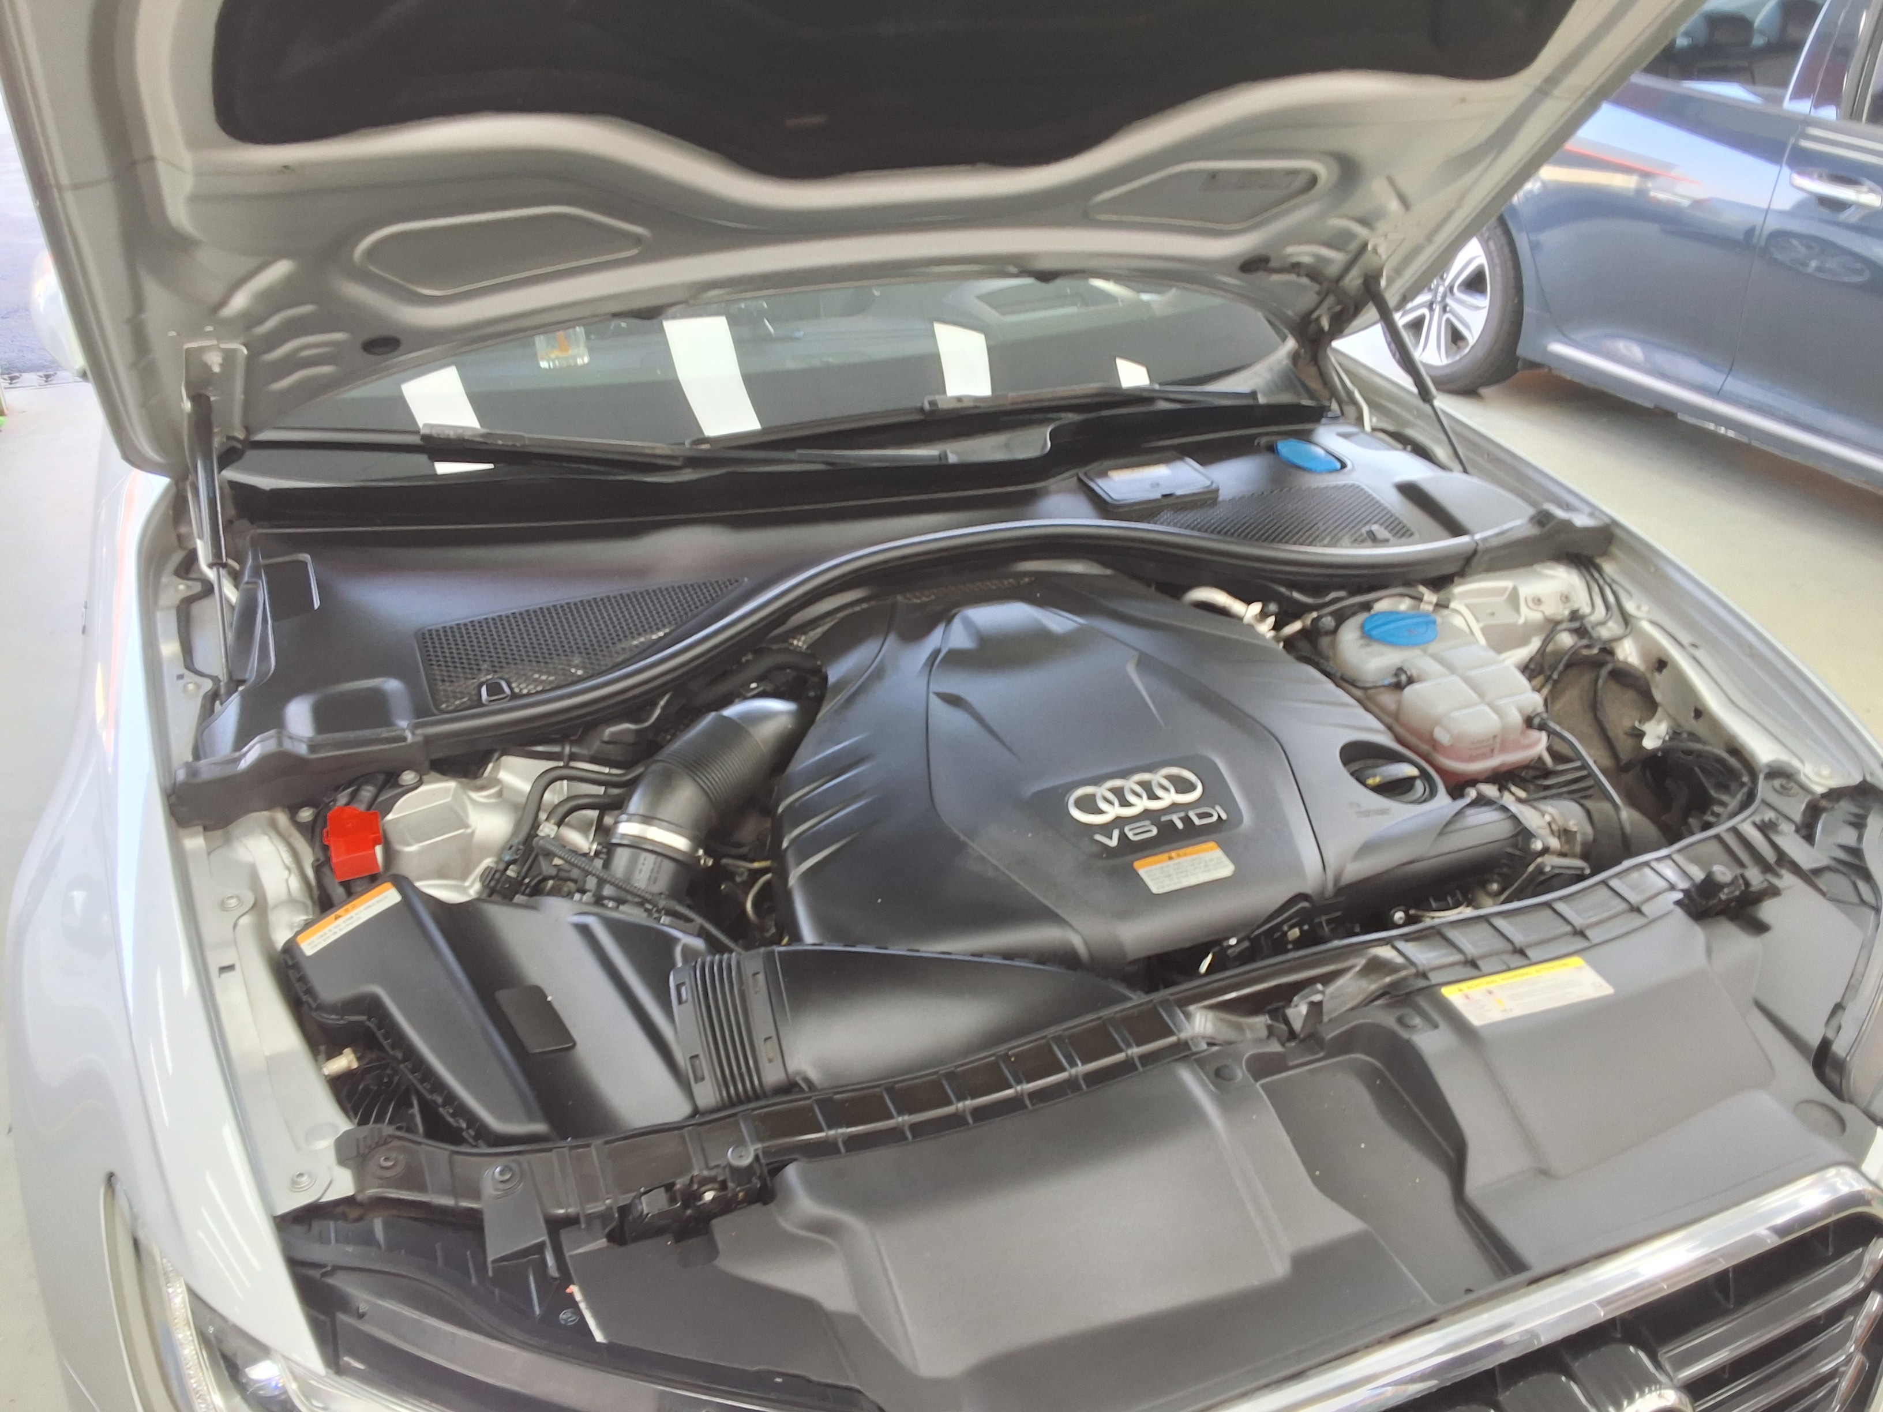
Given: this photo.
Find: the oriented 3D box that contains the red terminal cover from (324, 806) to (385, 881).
[{"bbox_3d":[-0.477,0.115,1.234,0.045,0.034,0.059,-11,32,-20],"label":"red terminal cover"}]

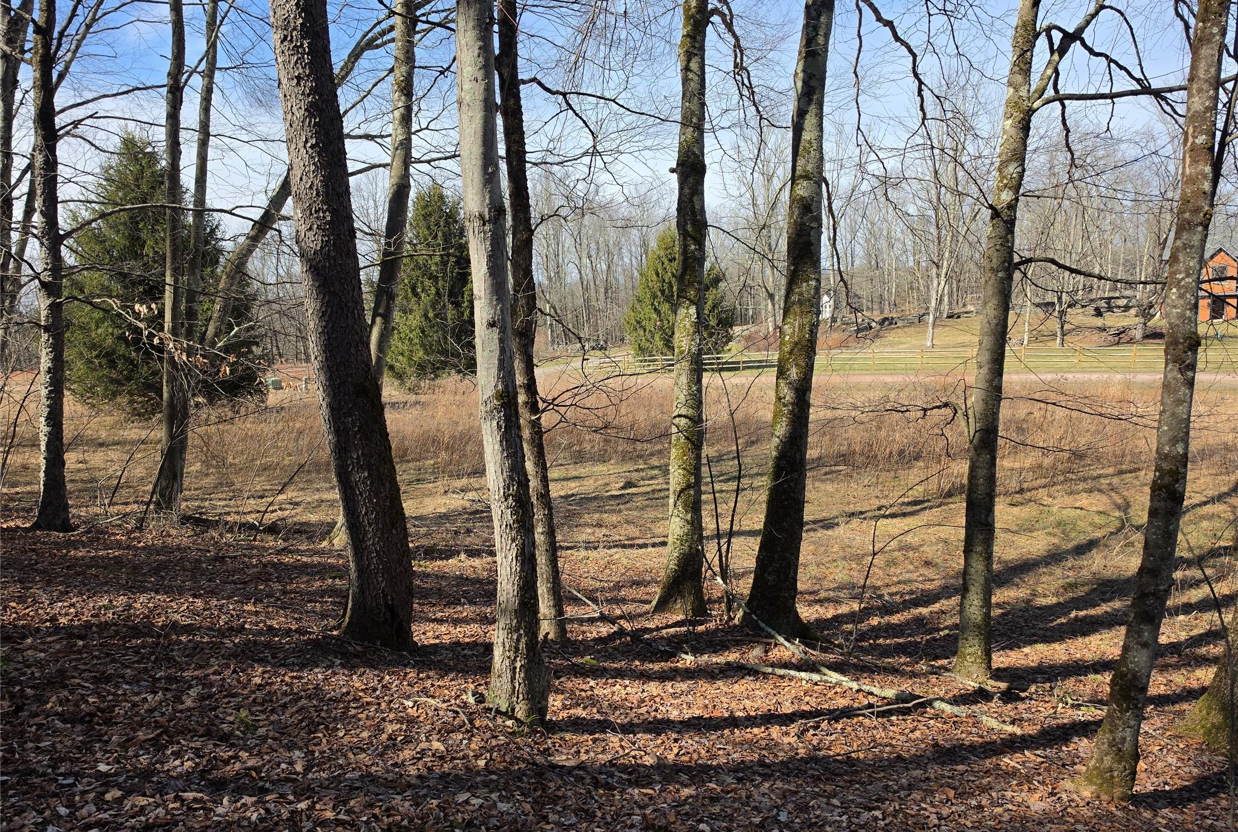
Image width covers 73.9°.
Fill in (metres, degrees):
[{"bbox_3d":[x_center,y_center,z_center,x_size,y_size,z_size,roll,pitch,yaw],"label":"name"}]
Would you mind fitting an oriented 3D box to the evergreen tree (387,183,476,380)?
[{"bbox_3d":[-9.260,-6.690,42.000,5.200,10.300,5.200,0,4,0],"label":"evergreen tree"}]

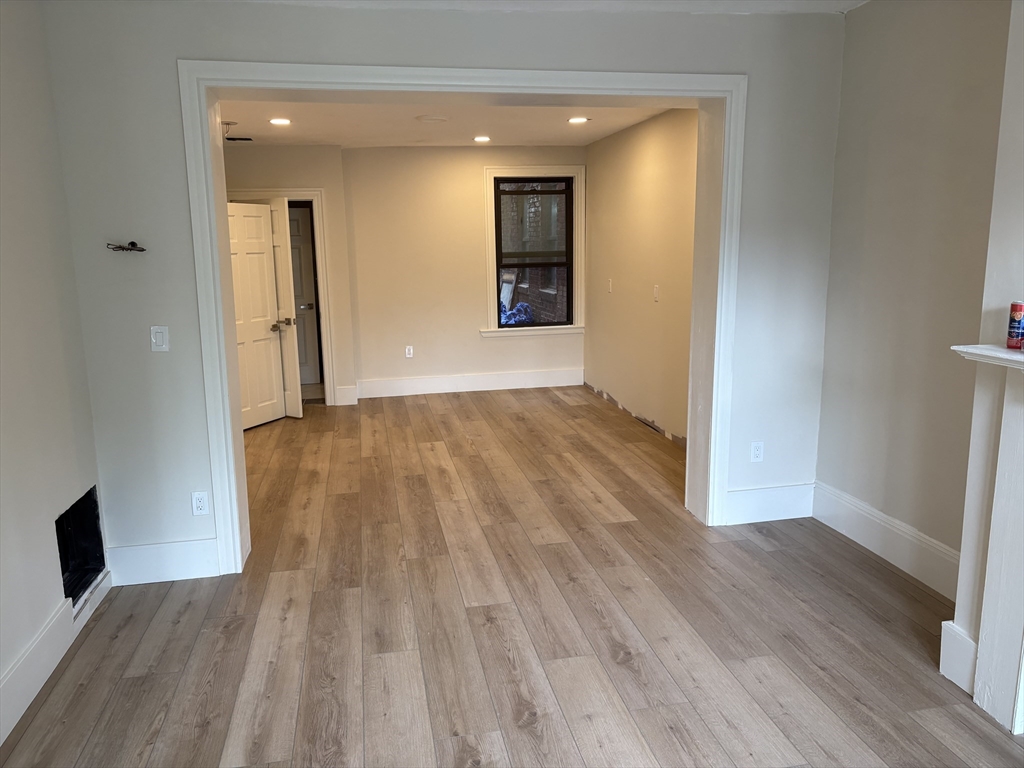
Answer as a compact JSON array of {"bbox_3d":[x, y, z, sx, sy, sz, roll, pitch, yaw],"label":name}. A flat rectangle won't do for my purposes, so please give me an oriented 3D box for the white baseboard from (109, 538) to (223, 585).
[{"bbox_3d":[-1.732,0.881,3.846,0.514,0.202,0.025,-3,11,-12],"label":"white baseboard"}]

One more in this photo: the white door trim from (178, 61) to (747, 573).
[{"bbox_3d":[-0.129,-0.317,3.970,2.787,2.466,0.040,-3,11,-12],"label":"white door trim"}]

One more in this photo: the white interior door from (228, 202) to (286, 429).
[{"bbox_3d":[-2.352,-0.588,6.796,0.045,1.989,0.800,4,12,24],"label":"white interior door"}]

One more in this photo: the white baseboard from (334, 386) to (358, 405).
[{"bbox_3d":[-1.694,0.123,7.863,0.229,0.183,0.025,-3,11,-12],"label":"white baseboard"}]

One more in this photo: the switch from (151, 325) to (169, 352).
[{"bbox_3d":[-1.668,-0.213,3.649,0.074,0.119,0.012,-3,11,-12],"label":"switch"}]

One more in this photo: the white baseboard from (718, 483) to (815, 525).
[{"bbox_3d":[1.514,0.709,4.515,0.565,0.202,0.025,-3,11,-12],"label":"white baseboard"}]

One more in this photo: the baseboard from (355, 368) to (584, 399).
[{"bbox_3d":[-0.409,-0.009,8.446,2.530,0.188,0.025,-3,11,-13],"label":"baseboard"}]

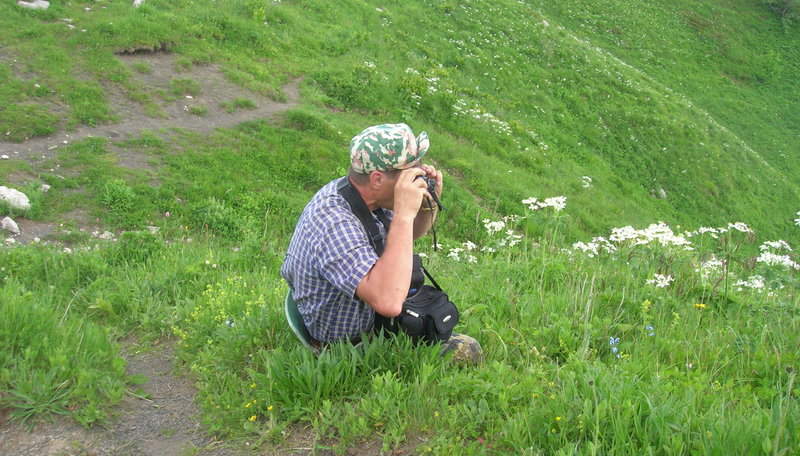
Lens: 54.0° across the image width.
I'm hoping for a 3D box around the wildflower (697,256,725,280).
[{"bbox_3d":[1.343,0.175,3.400,0.118,0.079,0.100,0,12,0],"label":"wildflower"}]

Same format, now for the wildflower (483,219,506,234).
[{"bbox_3d":[0.439,-0.007,3.650,0.108,0.051,0.092,0,12,0],"label":"wildflower"}]

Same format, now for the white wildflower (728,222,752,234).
[{"bbox_3d":[1.555,0.002,3.600,0.116,0.035,0.098,0,12,0],"label":"white wildflower"}]

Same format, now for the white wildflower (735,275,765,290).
[{"bbox_3d":[1.468,0.229,3.300,0.122,0.041,0.104,0,12,0],"label":"white wildflower"}]

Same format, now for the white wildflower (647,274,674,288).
[{"bbox_3d":[1.094,0.225,3.300,0.114,0.035,0.097,0,12,0],"label":"white wildflower"}]

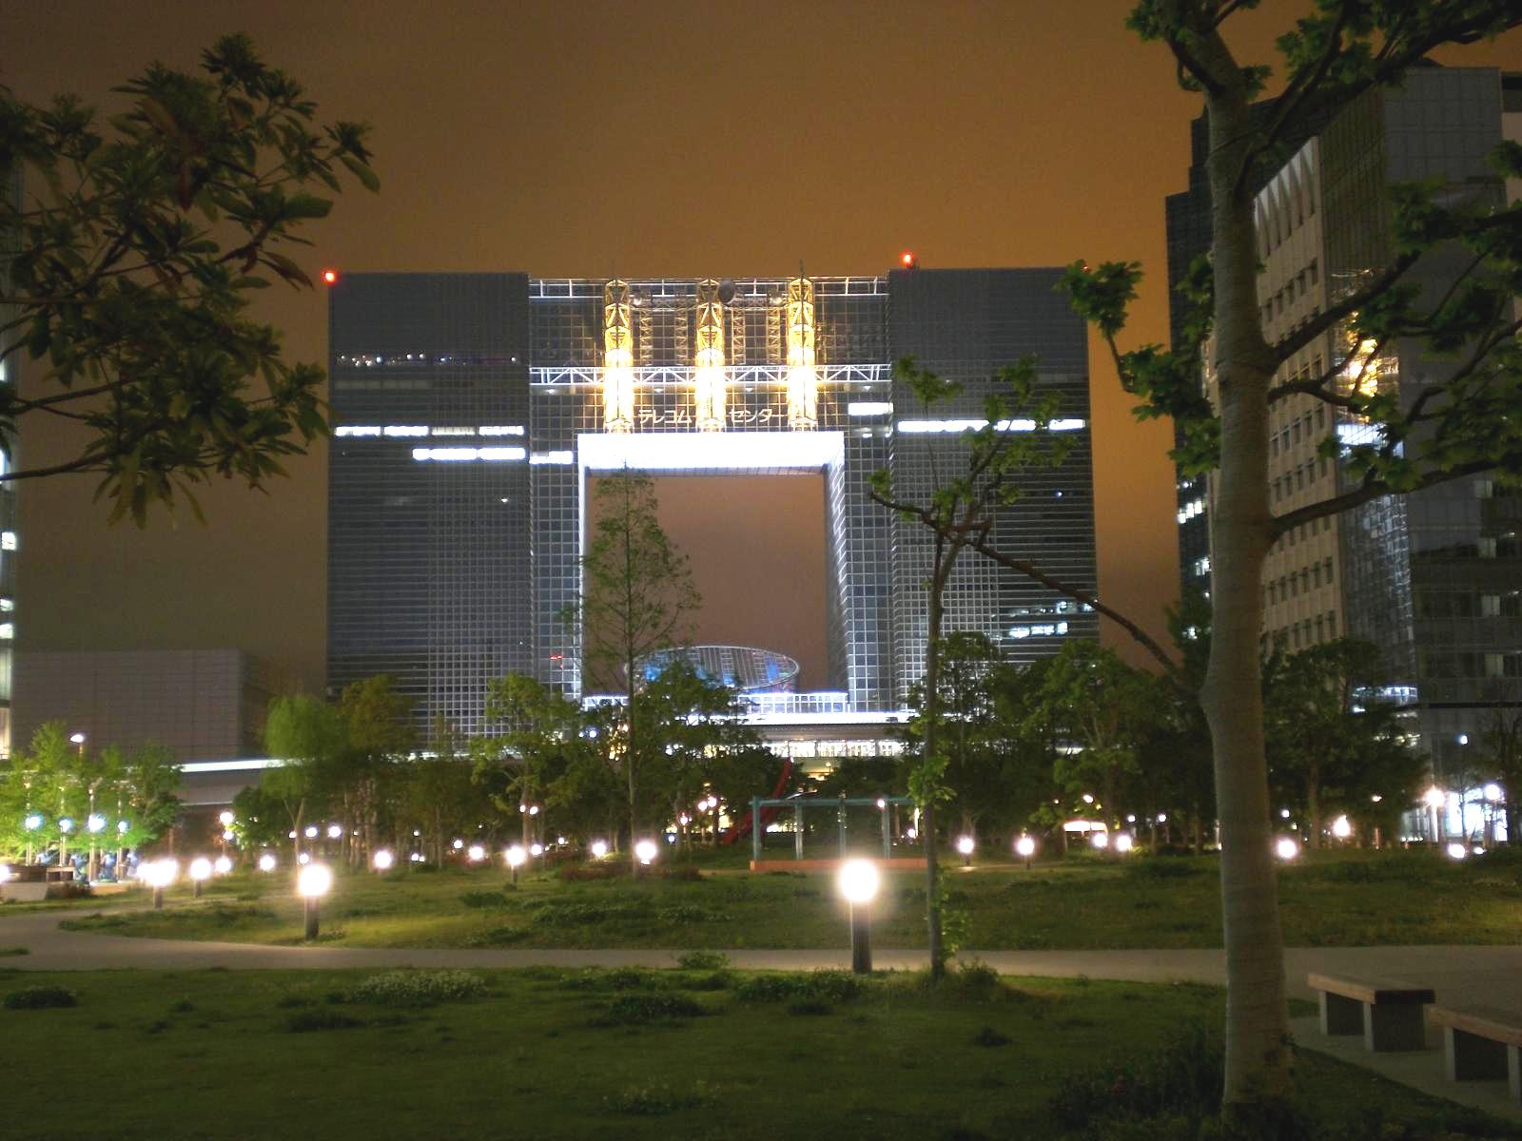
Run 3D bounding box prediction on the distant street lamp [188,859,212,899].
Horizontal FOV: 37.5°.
[{"bbox_3d":[-15.543,8.554,62.062,0.310,1.080,0.310,-1,-7,-2],"label":"distant street lamp"}]

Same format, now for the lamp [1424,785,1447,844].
[{"bbox_3d":[36.656,13.273,122.188,0.500,3.300,0.500,-1,-7,-2],"label":"lamp"}]

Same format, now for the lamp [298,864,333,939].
[{"bbox_3d":[-6.838,5.128,34.363,0.300,1.100,0.300,-1,-7,-2],"label":"lamp"}]

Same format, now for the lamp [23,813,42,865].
[{"bbox_3d":[-29.276,11.046,90.148,0.450,2.600,0.450,-1,-7,-2],"label":"lamp"}]

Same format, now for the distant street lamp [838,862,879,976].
[{"bbox_3d":[1.034,3.712,23.764,0.300,1.130,0.300,-1,-7,-2],"label":"distant street lamp"}]

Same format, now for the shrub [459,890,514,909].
[{"bbox_3d":[-5.757,6.933,47.290,1.150,0.380,0.900,-1,-7,-2],"label":"shrub"}]

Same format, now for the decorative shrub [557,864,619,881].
[{"bbox_3d":[-5.418,9.503,70.416,1.950,0.500,1.300,-1,-7,-2],"label":"decorative shrub"}]

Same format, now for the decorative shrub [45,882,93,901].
[{"bbox_3d":[-18.856,8.782,61.324,1.360,0.460,1.000,-1,-7,-2],"label":"decorative shrub"}]

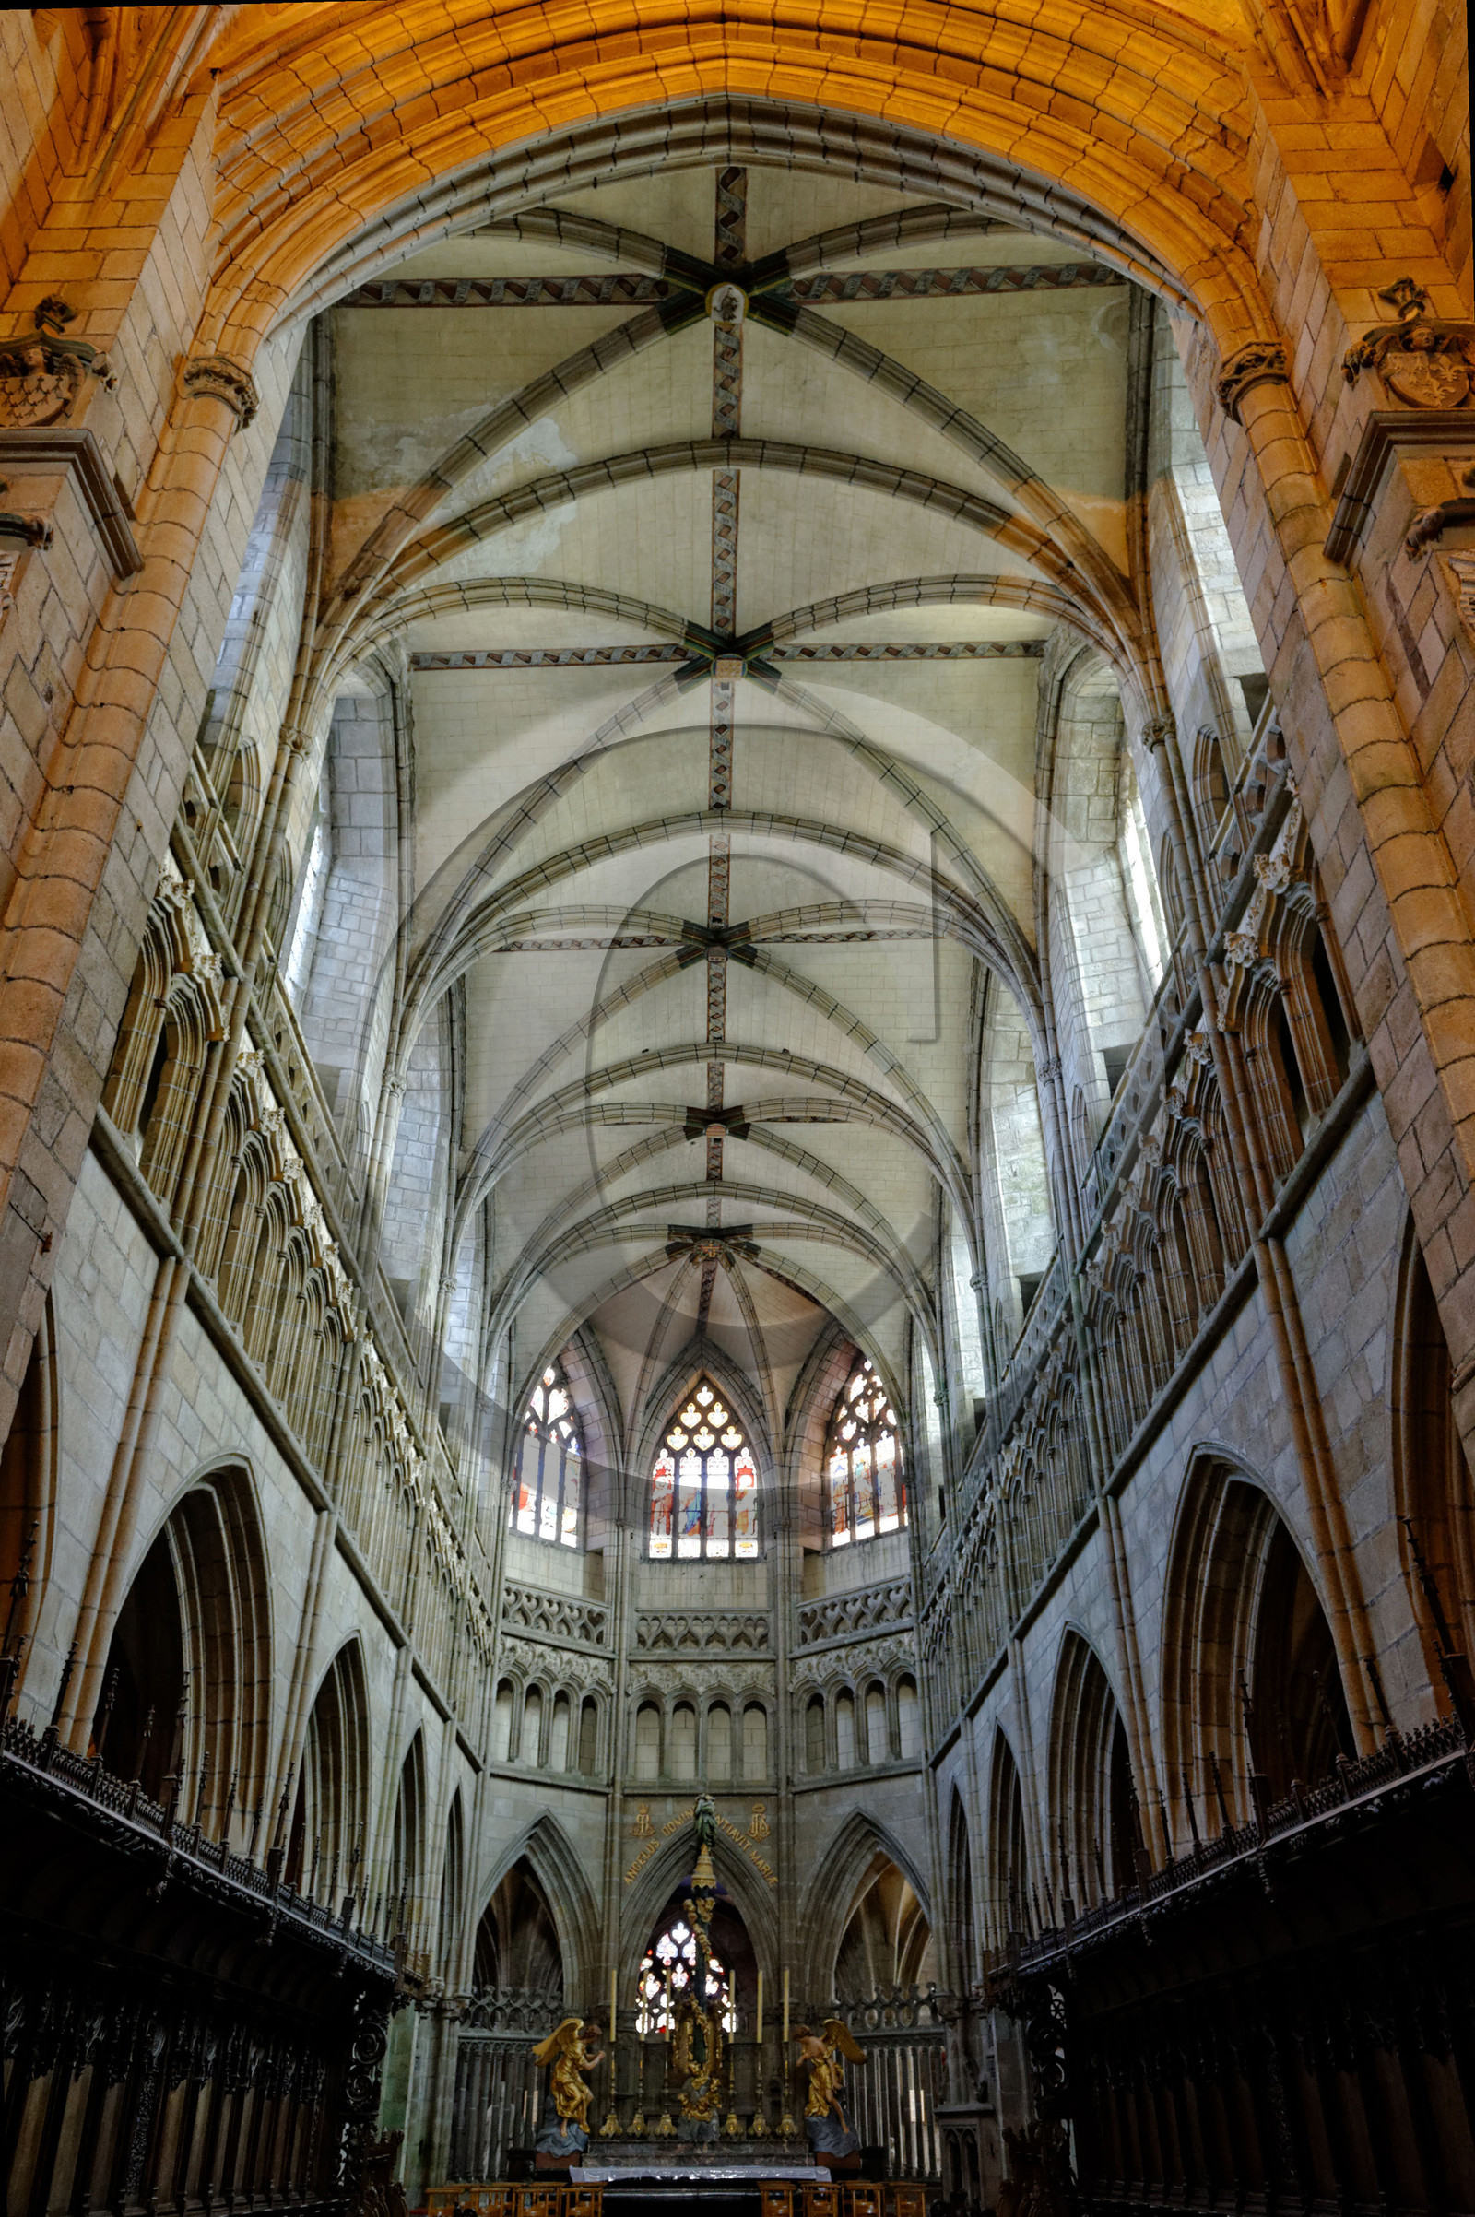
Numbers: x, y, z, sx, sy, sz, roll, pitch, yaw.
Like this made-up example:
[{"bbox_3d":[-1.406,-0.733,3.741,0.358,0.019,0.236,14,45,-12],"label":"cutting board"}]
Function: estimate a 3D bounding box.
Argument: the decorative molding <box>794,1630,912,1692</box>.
[{"bbox_3d":[2.181,10.624,28.277,3.074,0.664,0.250,-28,-43,35],"label":"decorative molding"}]

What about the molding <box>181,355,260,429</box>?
[{"bbox_3d":[-3.390,-4.610,9.697,0.400,0.340,0.480,1,-34,-1],"label":"molding"}]

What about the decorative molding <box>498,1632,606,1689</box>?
[{"bbox_3d":[-3.532,10.640,28.326,2.599,0.661,0.250,29,-44,-35],"label":"decorative molding"}]

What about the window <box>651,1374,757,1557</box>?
[{"bbox_3d":[-0.706,7.498,30.948,2.315,3.956,0.250,1,-35,-1],"label":"window"}]

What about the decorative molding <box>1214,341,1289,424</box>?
[{"bbox_3d":[3.380,-4.686,9.695,0.400,0.340,0.480,1,-34,-1],"label":"decorative molding"}]

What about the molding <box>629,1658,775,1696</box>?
[{"bbox_3d":[-0.699,11.228,29.157,2.868,0.737,0.250,1,-34,-1],"label":"molding"}]

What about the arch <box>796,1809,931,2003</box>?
[{"bbox_3d":[2.419,14.092,26.165,3.013,2.978,0.800,-28,-43,35],"label":"arch"}]

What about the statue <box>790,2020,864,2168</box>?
[{"bbox_3d":[1.424,15.260,22.927,0.950,1.906,0.800,17,-38,-23],"label":"statue"}]

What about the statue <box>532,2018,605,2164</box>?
[{"bbox_3d":[-2.612,15.191,22.862,0.980,1.857,0.750,-10,-36,15],"label":"statue"}]

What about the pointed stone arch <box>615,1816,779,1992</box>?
[{"bbox_3d":[-0.747,14.652,27.213,2.963,2.962,0.800,1,-34,-1],"label":"pointed stone arch"}]

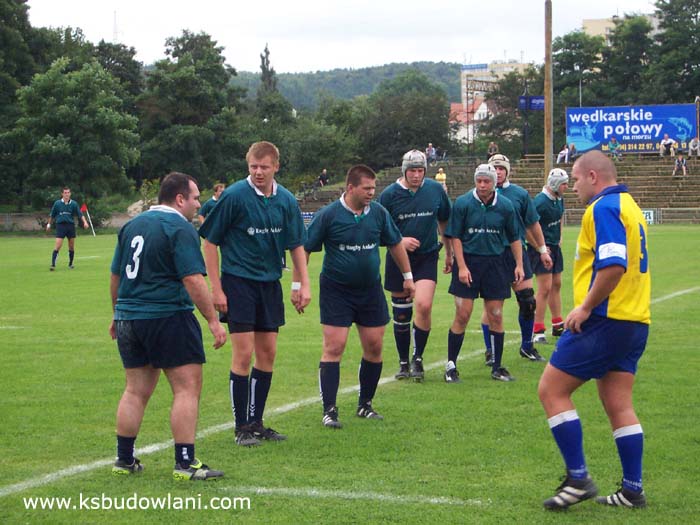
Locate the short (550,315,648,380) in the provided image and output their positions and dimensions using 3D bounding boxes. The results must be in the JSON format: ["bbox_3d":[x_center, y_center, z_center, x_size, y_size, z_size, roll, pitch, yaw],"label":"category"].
[{"bbox_3d":[1.244,0.409,8.970,0.460,0.360,0.420,0,2,9],"label":"short"}]

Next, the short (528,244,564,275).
[{"bbox_3d":[2.156,-0.038,19.700,0.320,0.370,0.420,2,3,45],"label":"short"}]

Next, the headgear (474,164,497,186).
[{"bbox_3d":[1.156,-0.723,15.300,0.200,0.220,0.240,1,2,15],"label":"headgear"}]

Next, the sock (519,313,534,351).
[{"bbox_3d":[1.638,0.640,16.700,0.135,0.360,0.150,-2,3,-38],"label":"sock"}]

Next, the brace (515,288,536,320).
[{"bbox_3d":[1.643,0.392,16.800,0.180,0.300,0.190,-3,2,-30],"label":"brace"}]

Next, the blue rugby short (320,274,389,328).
[{"bbox_3d":[0.035,0.257,12.500,0.480,0.400,0.360,0,2,-12],"label":"blue rugby short"}]

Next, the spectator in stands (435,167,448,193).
[{"bbox_3d":[4.627,-4.146,91.000,0.600,1.300,0.750,0,2,-5],"label":"spectator in stands"}]

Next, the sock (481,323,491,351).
[{"bbox_3d":[1.254,0.681,16.350,0.130,0.275,0.135,-6,2,-17],"label":"sock"}]

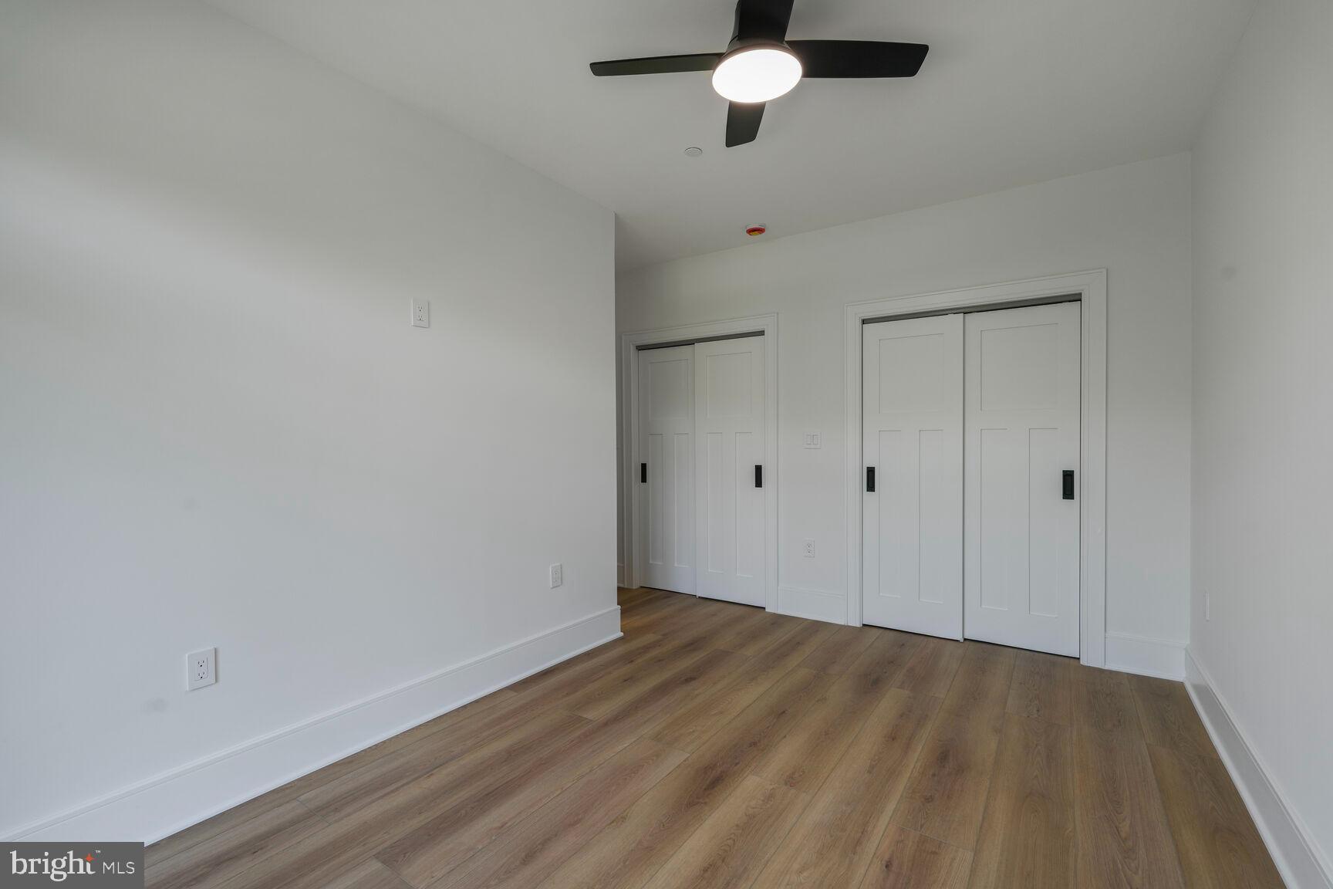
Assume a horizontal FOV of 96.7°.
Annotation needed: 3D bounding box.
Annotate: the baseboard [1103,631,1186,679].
[{"bbox_3d":[2.555,1.131,3.163,0.334,0.206,0.022,0,0,34],"label":"baseboard"}]

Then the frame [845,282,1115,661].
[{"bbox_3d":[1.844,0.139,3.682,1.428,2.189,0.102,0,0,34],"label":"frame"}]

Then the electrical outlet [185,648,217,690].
[{"bbox_3d":[-1.557,0.752,1.988,0.008,0.124,0.080,0,0,34],"label":"electrical outlet"}]

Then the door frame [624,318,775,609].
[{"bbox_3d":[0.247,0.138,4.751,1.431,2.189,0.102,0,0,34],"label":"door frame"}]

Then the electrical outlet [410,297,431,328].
[{"bbox_3d":[-1.105,-0.590,2.662,0.008,0.124,0.082,0,0,34],"label":"electrical outlet"}]

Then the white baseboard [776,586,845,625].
[{"bbox_3d":[1.028,1.132,4.186,0.492,0.203,0.022,0,0,34],"label":"white baseboard"}]

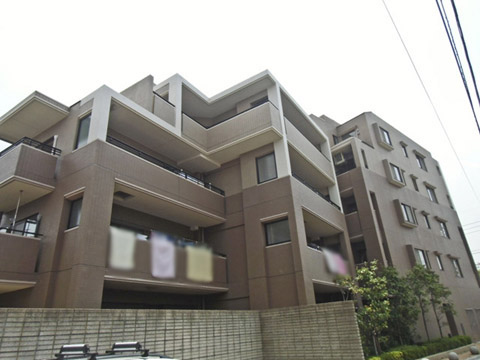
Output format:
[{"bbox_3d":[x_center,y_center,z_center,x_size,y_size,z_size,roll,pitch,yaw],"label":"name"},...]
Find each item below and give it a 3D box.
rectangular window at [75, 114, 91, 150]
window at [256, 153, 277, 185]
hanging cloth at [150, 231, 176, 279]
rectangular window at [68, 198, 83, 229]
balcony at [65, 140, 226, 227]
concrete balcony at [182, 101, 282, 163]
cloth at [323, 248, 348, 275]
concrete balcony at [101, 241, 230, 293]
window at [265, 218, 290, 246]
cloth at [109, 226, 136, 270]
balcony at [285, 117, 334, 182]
[{"bbox_3d":[-5.109,-1.641,11.014,0.763,1.197,0.115,-18,-28,29],"label":"rectangular window"},{"bbox_3d":[1.172,-0.505,14.320,0.943,1.263,0.123,-18,-28,29],"label":"window"},{"bbox_3d":[-2.537,2.518,10.985,0.164,1.345,1.082,-18,-28,29],"label":"hanging cloth"},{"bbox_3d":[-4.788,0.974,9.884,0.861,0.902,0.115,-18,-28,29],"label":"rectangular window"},{"bbox_3d":[-3.145,0.496,12.776,1.656,1.181,6.494,-18,-28,29],"label":"balcony"},{"bbox_3d":[-0.454,-2.159,14.174,3.879,1.255,2.911,-18,-28,29],"label":"concrete balcony"},{"bbox_3d":[4.301,3.729,14.955,0.164,0.836,2.419,-18,-28,29],"label":"cloth"},{"bbox_3d":[-2.713,3.186,11.899,1.533,1.287,5.806,-18,-28,29],"label":"concrete balcony"},{"bbox_3d":[1.531,2.087,13.225,1.115,0.886,0.123,-18,-28,29],"label":"window"},{"bbox_3d":[-3.443,2.002,9.741,0.164,1.189,0.935,-18,-28,29],"label":"cloth"},{"bbox_3d":[3.205,-1.049,17.147,1.337,1.255,6.437,-18,-28,29],"label":"balcony"}]

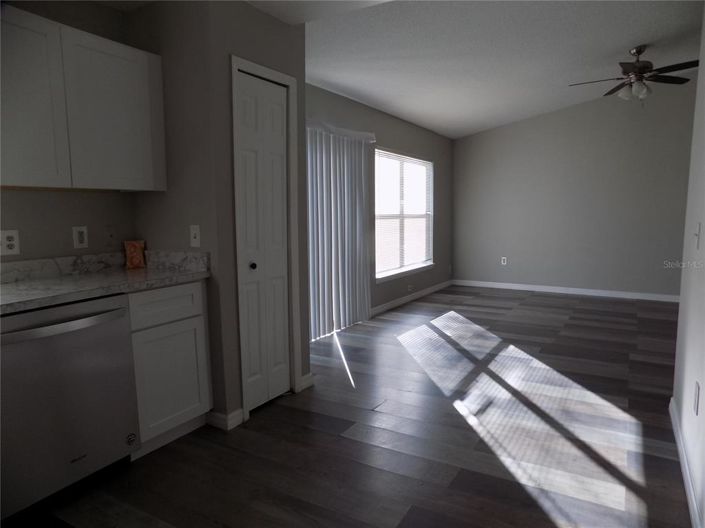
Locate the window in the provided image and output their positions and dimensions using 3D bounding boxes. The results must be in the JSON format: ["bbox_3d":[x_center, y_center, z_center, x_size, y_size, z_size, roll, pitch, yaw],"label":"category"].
[{"bbox_3d":[0.697,-0.657,6.261,0.110,1.513,1.834,3,7,31],"label":"window"}]

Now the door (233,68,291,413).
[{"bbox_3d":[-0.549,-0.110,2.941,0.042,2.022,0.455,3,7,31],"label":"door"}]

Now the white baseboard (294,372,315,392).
[{"bbox_3d":[-0.340,0.836,3.302,0.022,0.095,0.205,3,7,31],"label":"white baseboard"}]

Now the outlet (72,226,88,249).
[{"bbox_3d":[-1.528,-0.148,2.633,0.010,0.117,0.076,3,7,31],"label":"outlet"}]

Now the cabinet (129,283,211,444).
[{"bbox_3d":[-1.194,0.482,2.644,0.610,0.763,0.488,3,7,31],"label":"cabinet"}]

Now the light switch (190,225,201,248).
[{"bbox_3d":[-0.892,-0.158,2.675,0.073,0.118,0.009,3,7,31],"label":"light switch"}]

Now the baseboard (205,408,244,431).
[{"bbox_3d":[-0.748,0.898,2.775,0.176,0.094,0.130,3,7,31],"label":"baseboard"}]

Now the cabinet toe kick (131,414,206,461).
[{"bbox_3d":[-0.989,0.920,2.558,0.017,0.102,0.488,3,7,31],"label":"cabinet toe kick"}]

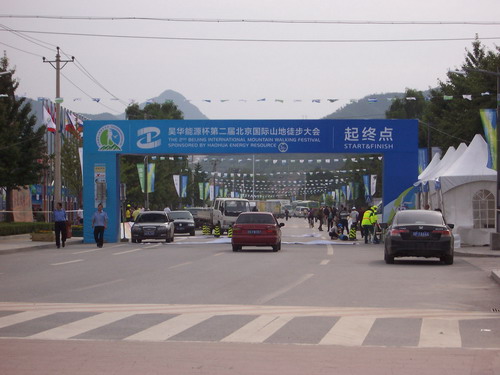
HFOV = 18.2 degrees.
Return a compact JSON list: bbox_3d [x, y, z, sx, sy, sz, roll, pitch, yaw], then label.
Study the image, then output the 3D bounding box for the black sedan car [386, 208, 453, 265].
[{"bbox_3d":[4.820,1.390,44.600,1.845,1.475,4.900,0,-1,4],"label":"black sedan car"}]

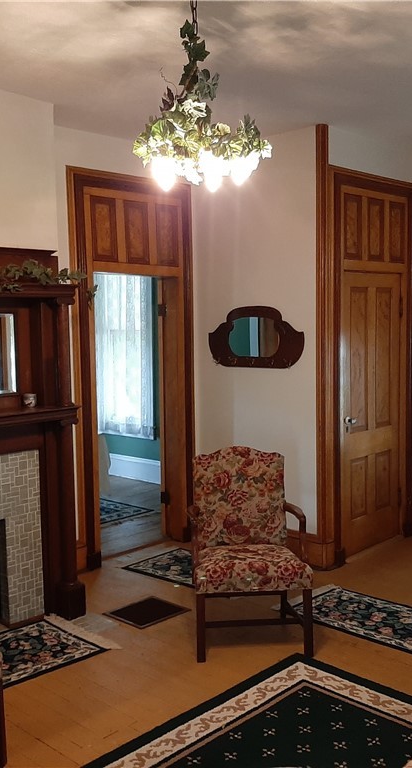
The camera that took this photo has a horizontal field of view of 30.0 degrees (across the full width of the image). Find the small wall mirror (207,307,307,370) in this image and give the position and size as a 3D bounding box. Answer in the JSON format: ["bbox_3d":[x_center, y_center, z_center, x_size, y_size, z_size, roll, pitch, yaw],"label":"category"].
[{"bbox_3d":[0.334,-0.323,5.386,0.877,0.427,0.040,4,7,44],"label":"small wall mirror"}]

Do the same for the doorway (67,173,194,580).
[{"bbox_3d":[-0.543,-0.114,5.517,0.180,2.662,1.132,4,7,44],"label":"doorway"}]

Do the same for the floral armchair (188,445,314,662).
[{"bbox_3d":[0.220,0.856,4.048,0.633,0.978,0.590,-1,5,-5],"label":"floral armchair"}]

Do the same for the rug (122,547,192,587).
[{"bbox_3d":[-0.053,1.245,5.133,1.009,0.012,0.547,4,7,44],"label":"rug"}]

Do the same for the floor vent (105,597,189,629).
[{"bbox_3d":[-0.343,1.312,4.449,0.325,0.012,0.364,4,7,44],"label":"floor vent"}]

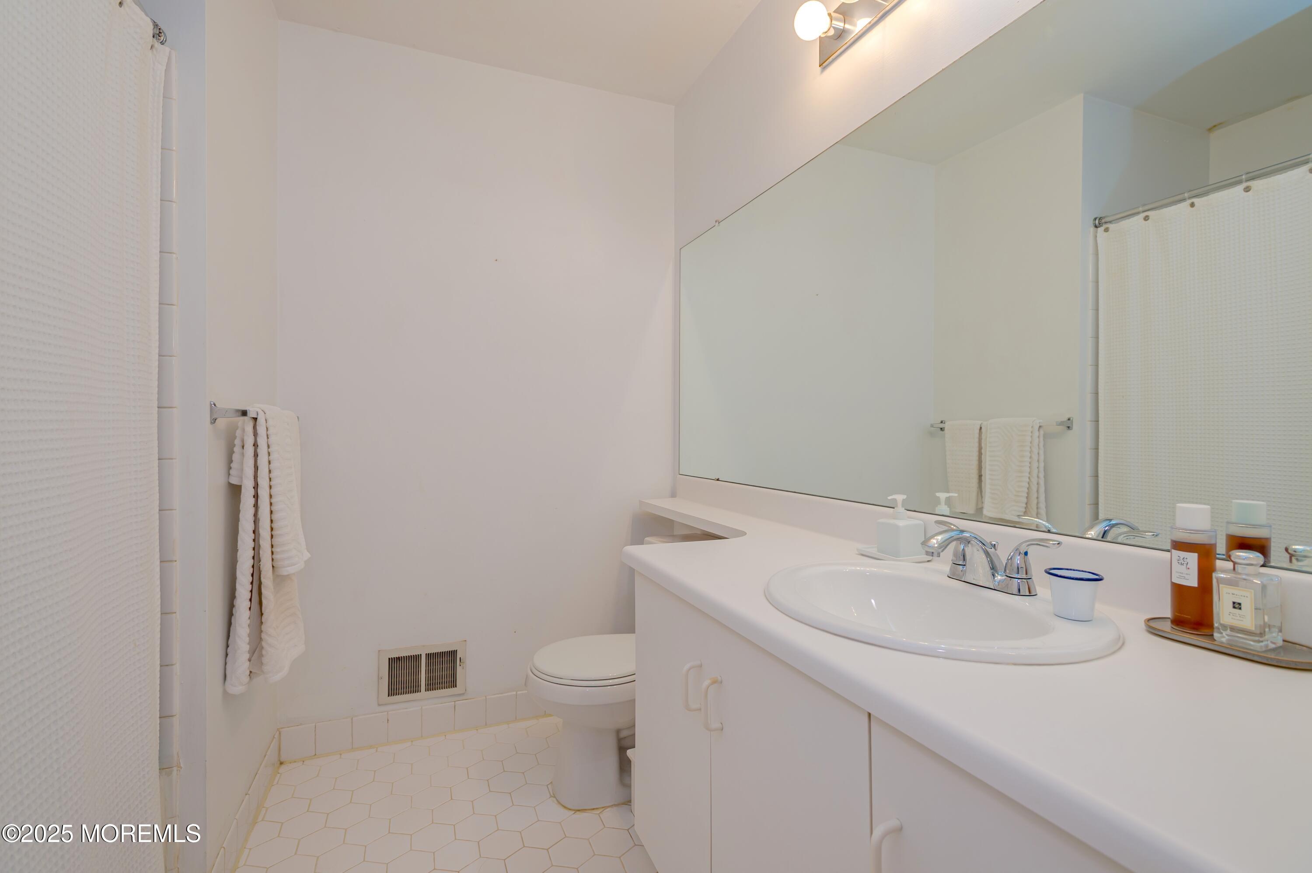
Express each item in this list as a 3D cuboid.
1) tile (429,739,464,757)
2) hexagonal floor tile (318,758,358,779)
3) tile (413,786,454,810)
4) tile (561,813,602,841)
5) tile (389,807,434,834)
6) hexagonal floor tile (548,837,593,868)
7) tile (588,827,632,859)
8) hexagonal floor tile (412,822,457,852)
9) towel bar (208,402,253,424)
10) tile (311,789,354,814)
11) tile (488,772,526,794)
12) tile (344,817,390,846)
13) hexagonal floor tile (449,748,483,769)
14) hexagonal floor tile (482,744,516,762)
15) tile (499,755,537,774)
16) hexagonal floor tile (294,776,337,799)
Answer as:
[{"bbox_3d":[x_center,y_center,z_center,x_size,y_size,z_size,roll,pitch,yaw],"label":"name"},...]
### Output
[{"bbox_3d":[-0.706,1.058,2.091,0.107,0.009,0.124,0,0,-21],"label":"tile"},{"bbox_3d":[-1.033,1.081,2.014,0.108,0.008,0.125,0,1,-21],"label":"hexagonal floor tile"},{"bbox_3d":[-0.670,1.081,1.846,0.108,0.008,0.125,0,1,-21],"label":"tile"},{"bbox_3d":[-0.203,1.080,1.718,0.108,0.008,0.125,0,1,-21],"label":"tile"},{"bbox_3d":[-0.680,1.073,1.720,0.125,0.008,0.108,0,1,9],"label":"tile"},{"bbox_3d":[-0.220,1.082,1.608,0.108,0.008,0.125,0,1,-21],"label":"hexagonal floor tile"},{"bbox_3d":[-0.117,1.081,1.649,0.108,0.008,0.125,0,1,-21],"label":"tile"},{"bbox_3d":[-0.600,1.083,1.667,0.108,0.008,0.125,0,1,-21],"label":"hexagonal floor tile"},{"bbox_3d":[-1.048,-0.053,1.656,0.072,0.050,0.642,0,0,-21],"label":"towel bar"},{"bbox_3d":[-0.964,1.083,1.835,0.108,0.008,0.125,0,1,-21],"label":"tile"},{"bbox_3d":[-0.458,1.070,1.909,0.125,0.008,0.108,0,1,9],"label":"tile"},{"bbox_3d":[-0.772,1.062,1.660,0.107,0.009,0.124,0,0,-21],"label":"tile"},{"bbox_3d":[-0.630,1.069,2.047,0.125,0.008,0.108,0,1,9],"label":"hexagonal floor tile"},{"bbox_3d":[-0.527,1.069,2.087,0.125,0.008,0.108,0,1,9],"label":"hexagonal floor tile"},{"bbox_3d":[-0.441,1.069,2.018,0.125,0.008,0.108,0,1,9],"label":"tile"},{"bbox_3d":[-1.027,1.062,1.864,0.107,0.009,0.124,0,0,-21],"label":"hexagonal floor tile"}]

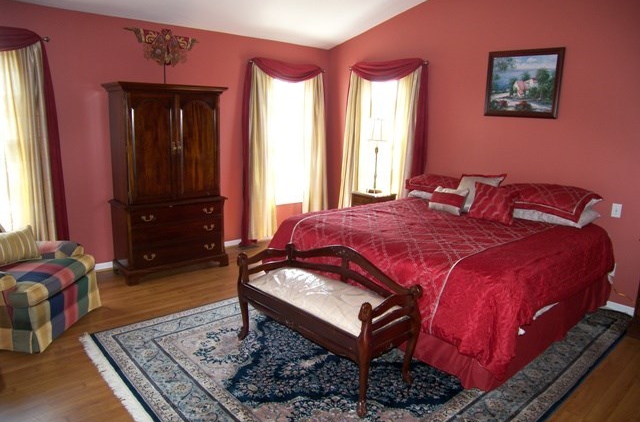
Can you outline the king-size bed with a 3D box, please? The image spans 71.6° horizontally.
[{"bbox_3d":[1.080,0.311,4.043,2.070,1.010,2.140,-10,17,-42],"label":"king-size bed"}]

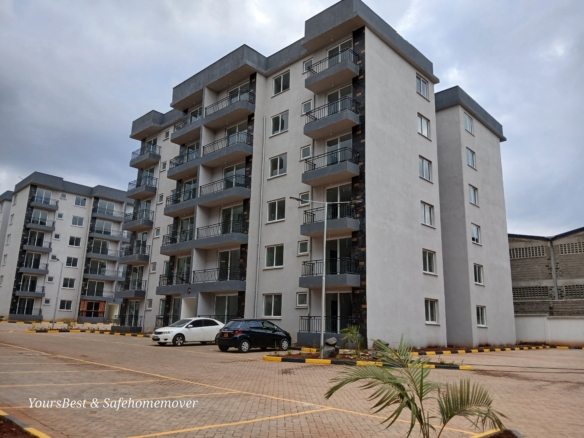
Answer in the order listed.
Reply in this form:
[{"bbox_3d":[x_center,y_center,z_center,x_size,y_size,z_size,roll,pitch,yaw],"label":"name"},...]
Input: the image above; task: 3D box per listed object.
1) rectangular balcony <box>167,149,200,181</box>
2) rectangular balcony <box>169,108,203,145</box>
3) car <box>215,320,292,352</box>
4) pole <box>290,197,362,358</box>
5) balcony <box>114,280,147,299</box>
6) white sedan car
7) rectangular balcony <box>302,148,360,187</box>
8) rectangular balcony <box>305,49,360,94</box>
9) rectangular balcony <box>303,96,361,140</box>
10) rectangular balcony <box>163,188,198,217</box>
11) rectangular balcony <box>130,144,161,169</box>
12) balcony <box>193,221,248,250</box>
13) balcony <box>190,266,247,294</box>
[{"bbox_3d":[-7.740,-4.135,33.369,4.650,1.414,0.980,-10,-17,43],"label":"rectangular balcony"},{"bbox_3d":[-7.587,-7.009,34.043,4.394,1.377,1.110,-11,-18,42],"label":"rectangular balcony"},{"bbox_3d":[-1.705,5.679,21.479,1.695,1.500,3.900,-11,-18,44],"label":"car"},{"bbox_3d":[1.299,2.185,16.865,2.963,6.112,0.300,3,-13,-6],"label":"pole"},{"bbox_3d":[-13.887,6.037,37.761,3.360,1.362,1.020,-11,-18,42],"label":"balcony"},{"bbox_3d":[-5.611,6.405,24.972,1.695,1.475,4.565,-11,-18,42],"label":"white sedan car"},{"bbox_3d":[2.149,-2.825,24.427,3.185,1.362,1.080,-11,-18,42],"label":"rectangular balcony"},{"bbox_3d":[2.333,-8.658,25.824,3.185,1.362,1.080,-11,-18,42],"label":"rectangular balcony"},{"bbox_3d":[2.241,-5.741,25.126,3.185,1.362,1.080,-11,-18,42],"label":"rectangular balcony"},{"bbox_3d":[-7.825,-1.178,32.752,4.553,1.300,1.040,-11,-18,43],"label":"rectangular balcony"},{"bbox_3d":[-13.573,-5.639,40.677,3.457,1.300,1.050,-11,-18,43],"label":"rectangular balcony"},{"bbox_3d":[-4.670,1.135,29.016,4.327,1.414,0.980,-10,-17,43],"label":"balcony"},{"bbox_3d":[-4.757,4.062,28.362,4.327,1.414,0.980,-10,-17,43],"label":"balcony"}]

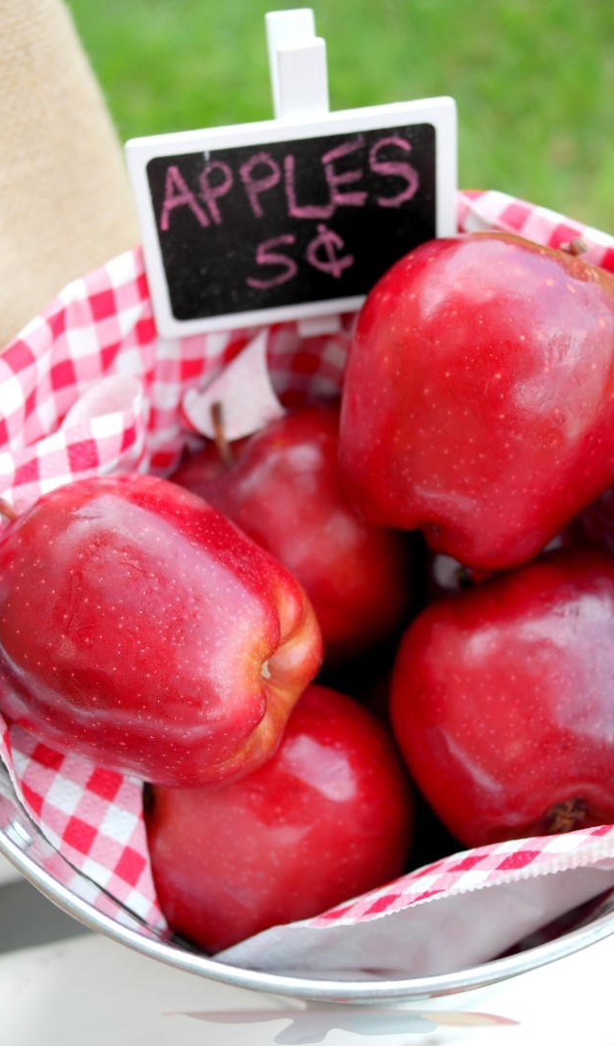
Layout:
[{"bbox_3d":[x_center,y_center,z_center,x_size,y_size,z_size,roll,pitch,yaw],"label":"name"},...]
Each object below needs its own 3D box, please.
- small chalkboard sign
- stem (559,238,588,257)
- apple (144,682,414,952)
[{"bbox_3d":[-0.003,-0.092,0.424,0.088,0.089,0.021,-9,40,-4],"label":"small chalkboard sign"},{"bbox_3d":[0.066,-0.068,0.381,0.004,0.004,0.009,34,84,0],"label":"stem"},{"bbox_3d":[-0.007,0.077,0.407,0.070,0.070,0.070,-36,40,0],"label":"apple"}]

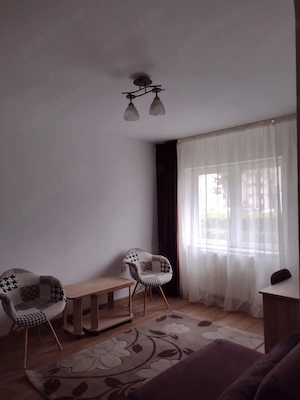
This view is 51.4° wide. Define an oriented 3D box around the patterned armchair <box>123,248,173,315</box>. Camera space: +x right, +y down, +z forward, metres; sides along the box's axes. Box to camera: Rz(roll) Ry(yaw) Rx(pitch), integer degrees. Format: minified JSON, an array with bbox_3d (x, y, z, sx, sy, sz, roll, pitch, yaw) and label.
[{"bbox_3d":[-0.055,1.155,4.560,0.630,0.830,0.610,1,-2,-38],"label":"patterned armchair"}]

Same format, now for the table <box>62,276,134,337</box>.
[{"bbox_3d":[-0.710,1.305,3.798,0.540,0.505,0.990,-2,-2,42],"label":"table"}]

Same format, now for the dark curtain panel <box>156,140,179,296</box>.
[{"bbox_3d":[0.290,0.316,5.281,0.400,2.530,0.140,-2,-2,42],"label":"dark curtain panel"}]

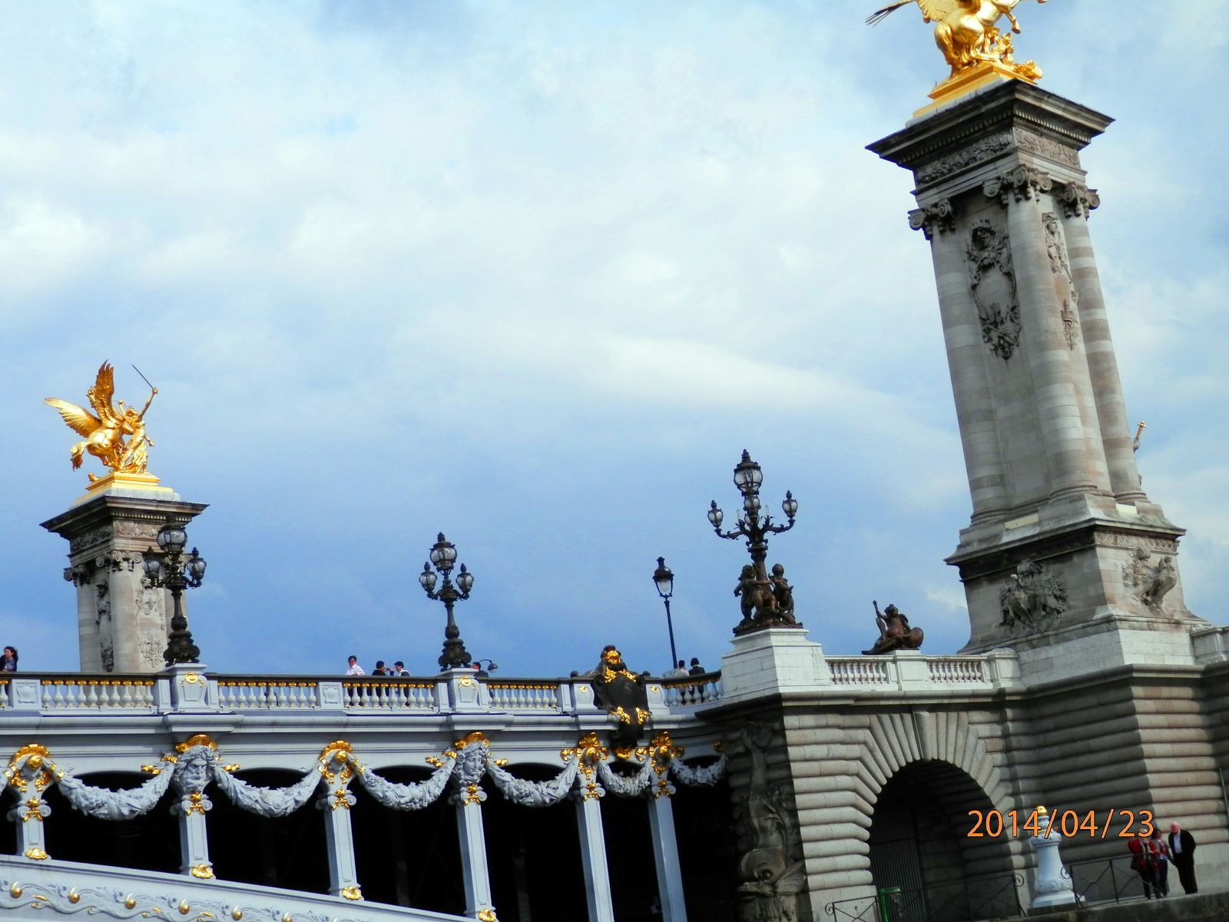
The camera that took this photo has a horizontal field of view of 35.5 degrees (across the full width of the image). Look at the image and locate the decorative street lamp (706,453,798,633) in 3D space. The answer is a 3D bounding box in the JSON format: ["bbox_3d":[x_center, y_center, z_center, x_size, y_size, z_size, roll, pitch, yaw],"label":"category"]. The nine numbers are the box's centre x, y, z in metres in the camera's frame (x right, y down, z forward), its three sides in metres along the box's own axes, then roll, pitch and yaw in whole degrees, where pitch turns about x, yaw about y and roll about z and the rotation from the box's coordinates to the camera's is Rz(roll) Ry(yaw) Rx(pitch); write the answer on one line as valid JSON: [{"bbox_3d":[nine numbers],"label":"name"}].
[{"bbox_3d":[3.544,2.058,49.624,1.800,4.850,1.800,7,-20,-45],"label":"decorative street lamp"}]

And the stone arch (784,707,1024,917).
[{"bbox_3d":[7.219,9.472,50.532,9.900,5.600,2.000,7,-20,-45],"label":"stone arch"}]

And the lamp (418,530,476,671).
[{"bbox_3d":[-3.822,3.240,44.422,1.450,3.150,0.800,7,-20,-45],"label":"lamp"}]

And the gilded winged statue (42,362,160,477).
[{"bbox_3d":[-24.294,-1.530,91.908,4.200,6.100,3.400,7,-20,-45],"label":"gilded winged statue"}]

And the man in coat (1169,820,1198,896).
[{"bbox_3d":[13.810,9.642,46.302,0.420,1.740,0.550,5,-18,-40],"label":"man in coat"}]

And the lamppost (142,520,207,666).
[{"bbox_3d":[-8.935,2.661,39.258,1.420,3.080,0.800,7,-20,-45],"label":"lamppost"}]

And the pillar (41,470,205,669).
[{"bbox_3d":[-22.159,10.267,89.084,5.500,17.600,5.500,7,-20,-45],"label":"pillar"}]

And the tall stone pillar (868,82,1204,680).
[{"bbox_3d":[12.491,-1.789,56.405,5.450,16.900,5.450,7,-20,-45],"label":"tall stone pillar"}]

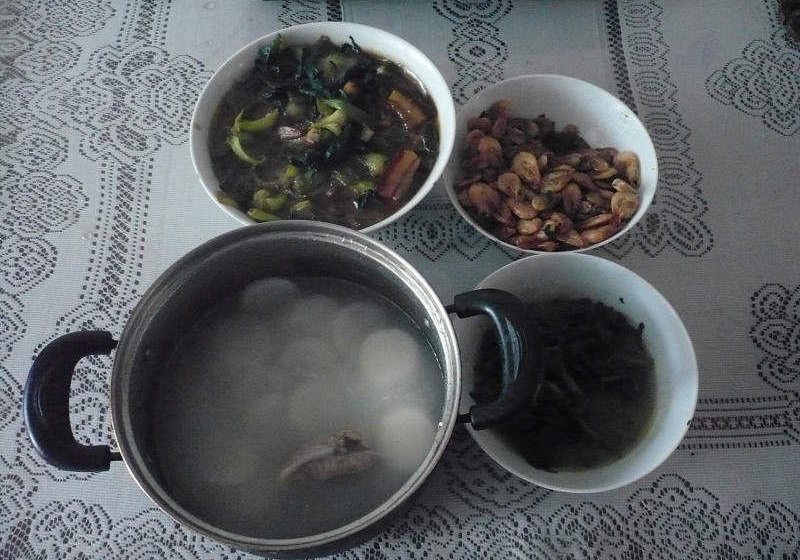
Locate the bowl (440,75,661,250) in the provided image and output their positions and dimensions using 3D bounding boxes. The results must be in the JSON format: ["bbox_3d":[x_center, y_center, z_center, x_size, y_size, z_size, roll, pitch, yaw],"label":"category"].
[{"bbox_3d":[0.118,-0.081,0.668,0.169,0.067,0.169,0,64,0],"label":"bowl"}]

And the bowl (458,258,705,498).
[{"bbox_3d":[0.119,0.073,0.591,0.173,0.068,0.173,0,64,0],"label":"bowl"}]

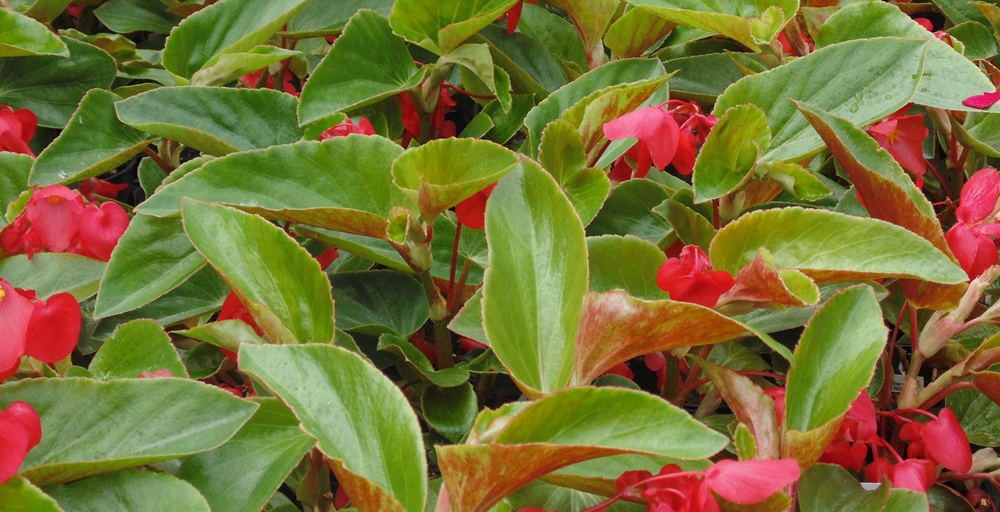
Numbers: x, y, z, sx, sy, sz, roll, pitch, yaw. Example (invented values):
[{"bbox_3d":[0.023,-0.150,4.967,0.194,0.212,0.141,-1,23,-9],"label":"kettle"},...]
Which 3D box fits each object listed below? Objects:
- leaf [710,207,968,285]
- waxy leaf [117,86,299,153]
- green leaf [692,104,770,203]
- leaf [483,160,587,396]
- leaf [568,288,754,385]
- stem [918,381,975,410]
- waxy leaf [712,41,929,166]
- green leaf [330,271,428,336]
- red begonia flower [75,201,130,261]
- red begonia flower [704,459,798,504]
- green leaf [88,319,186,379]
[{"bbox_3d":[0.155,-0.003,0.855,0.116,0.020,0.042,6,41,2],"label":"leaf"},{"bbox_3d":[-0.149,-0.069,0.960,0.096,0.016,0.040,7,35,5],"label":"waxy leaf"},{"bbox_3d":[0.118,-0.052,0.960,0.042,0.048,0.026,7,36,9],"label":"green leaf"},{"bbox_3d":[0.016,0.010,0.845,0.047,0.110,0.035,-3,23,1],"label":"leaf"},{"bbox_3d":[0.084,0.042,0.955,0.096,0.038,0.035,6,31,3],"label":"leaf"},{"bbox_3d":[0.193,0.060,0.810,0.027,0.004,0.004,-26,0,15],"label":"stem"},{"bbox_3d":[0.168,-0.079,0.970,0.112,0.014,0.052,-33,56,-17],"label":"waxy leaf"},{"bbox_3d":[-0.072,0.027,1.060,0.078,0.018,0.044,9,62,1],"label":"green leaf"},{"bbox_3d":[-0.186,-0.011,0.880,0.023,0.025,0.015,-8,23,-19],"label":"red begonia flower"},{"bbox_3d":[0.095,0.085,0.710,0.035,0.015,0.019,7,31,6],"label":"red begonia flower"},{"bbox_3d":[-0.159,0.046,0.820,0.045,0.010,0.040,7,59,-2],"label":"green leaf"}]

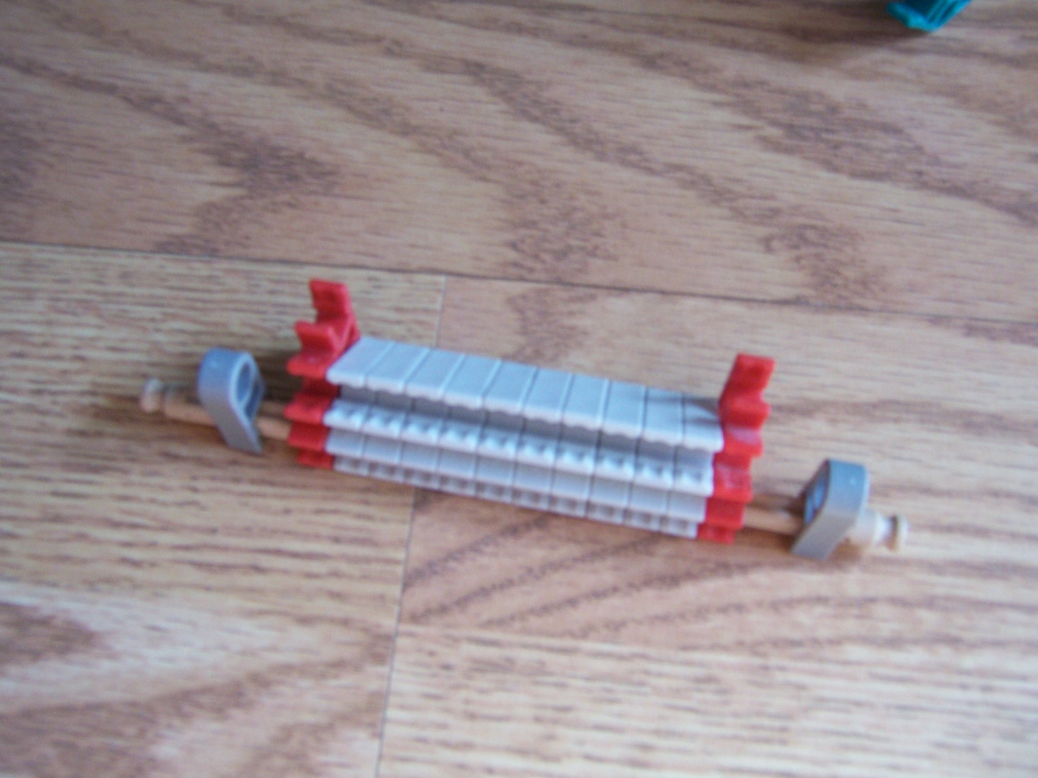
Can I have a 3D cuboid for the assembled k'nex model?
[{"bbox_3d":[0.000,0.004,0.162,0.131,0.025,0.026,10,66,5],"label":"assembled k'nex model"}]

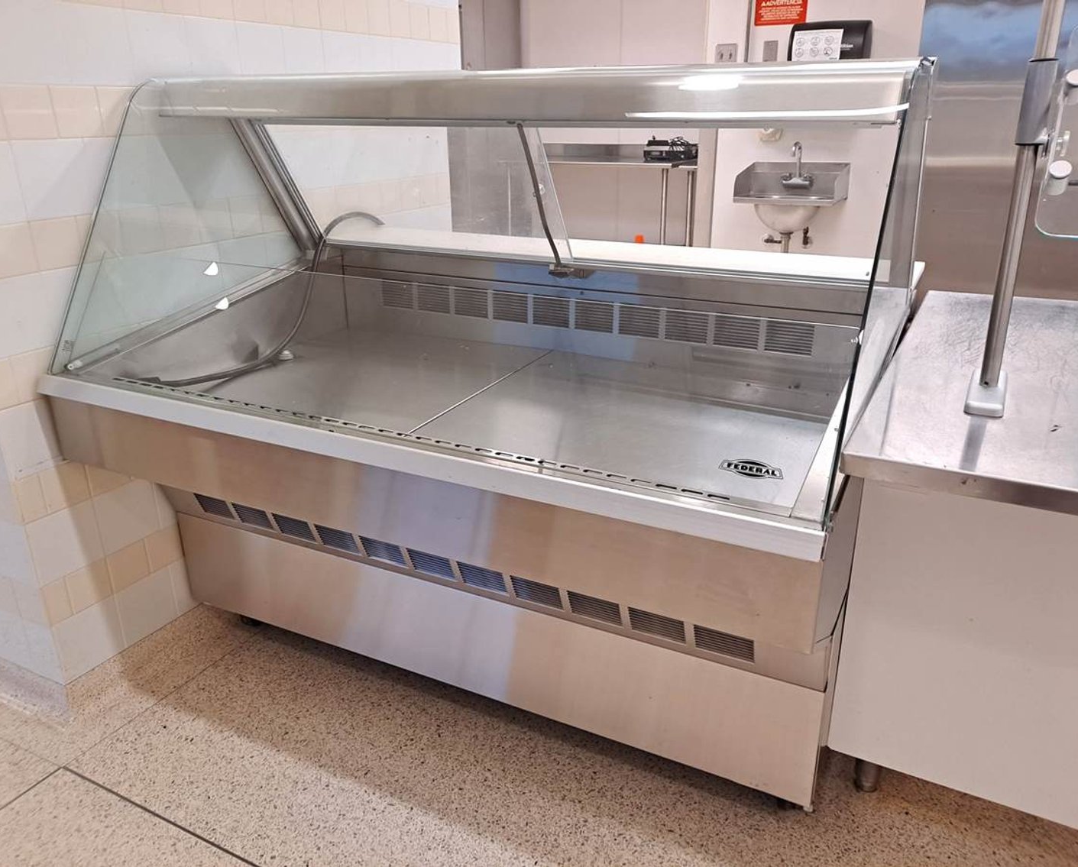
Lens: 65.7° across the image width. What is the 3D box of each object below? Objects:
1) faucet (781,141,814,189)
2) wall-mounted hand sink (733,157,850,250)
[{"bbox_3d":[1.304,-1.351,4.216,0.158,0.235,0.190,10,23,26],"label":"faucet"},{"bbox_3d":[1.271,-1.130,4.213,0.478,0.430,0.368,10,23,26],"label":"wall-mounted hand sink"}]

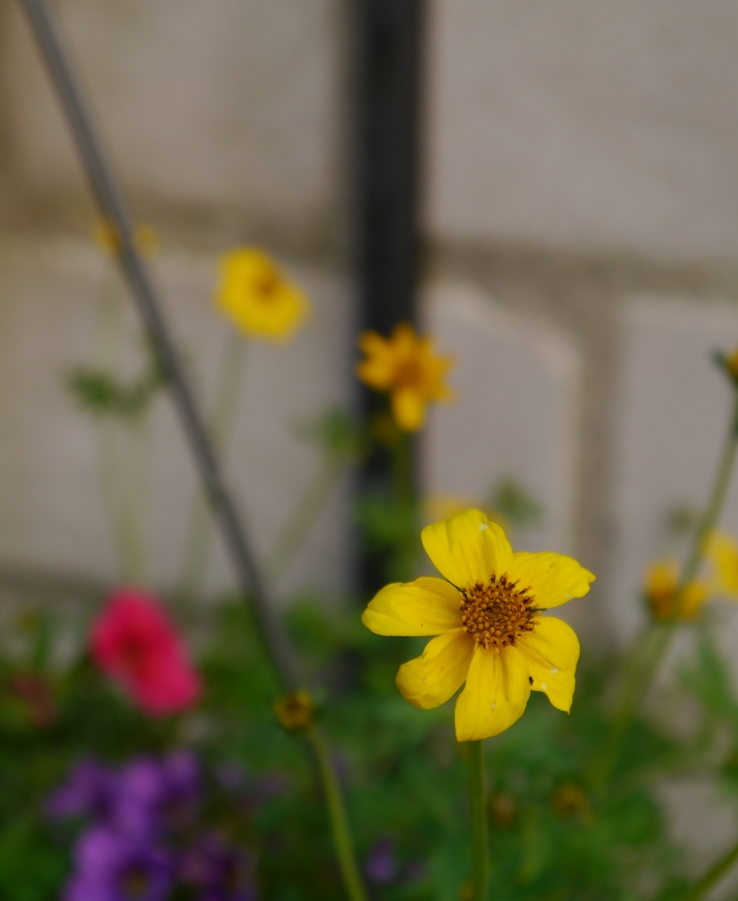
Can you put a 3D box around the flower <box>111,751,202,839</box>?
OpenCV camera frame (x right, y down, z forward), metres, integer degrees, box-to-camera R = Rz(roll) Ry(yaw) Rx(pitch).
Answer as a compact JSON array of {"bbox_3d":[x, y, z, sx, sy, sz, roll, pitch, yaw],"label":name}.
[{"bbox_3d":[-0.063,0.102,0.680,0.027,0.026,0.018,1,13,0],"label":"flower"}]

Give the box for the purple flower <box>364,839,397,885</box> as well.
[{"bbox_3d":[0.003,0.113,0.630,0.010,0.013,0.009,1,13,0],"label":"purple flower"}]

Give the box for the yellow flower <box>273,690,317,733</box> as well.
[{"bbox_3d":[-0.015,0.055,0.480,0.009,0.009,0.009,1,13,0],"label":"yellow flower"}]

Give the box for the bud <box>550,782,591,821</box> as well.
[{"bbox_3d":[0.055,0.095,0.620,0.011,0.011,0.011,0,14,0],"label":"bud"}]

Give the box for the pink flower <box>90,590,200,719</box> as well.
[{"bbox_3d":[-0.062,0.056,0.630,0.034,0.036,0.017,-5,-19,-38],"label":"pink flower"}]

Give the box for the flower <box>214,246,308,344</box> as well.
[{"bbox_3d":[-0.031,-0.045,0.660,0.029,0.029,0.012,-5,-25,-36],"label":"flower"}]

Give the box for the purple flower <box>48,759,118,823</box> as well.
[{"bbox_3d":[-0.077,0.092,0.620,0.021,0.019,0.012,3,-26,21],"label":"purple flower"}]

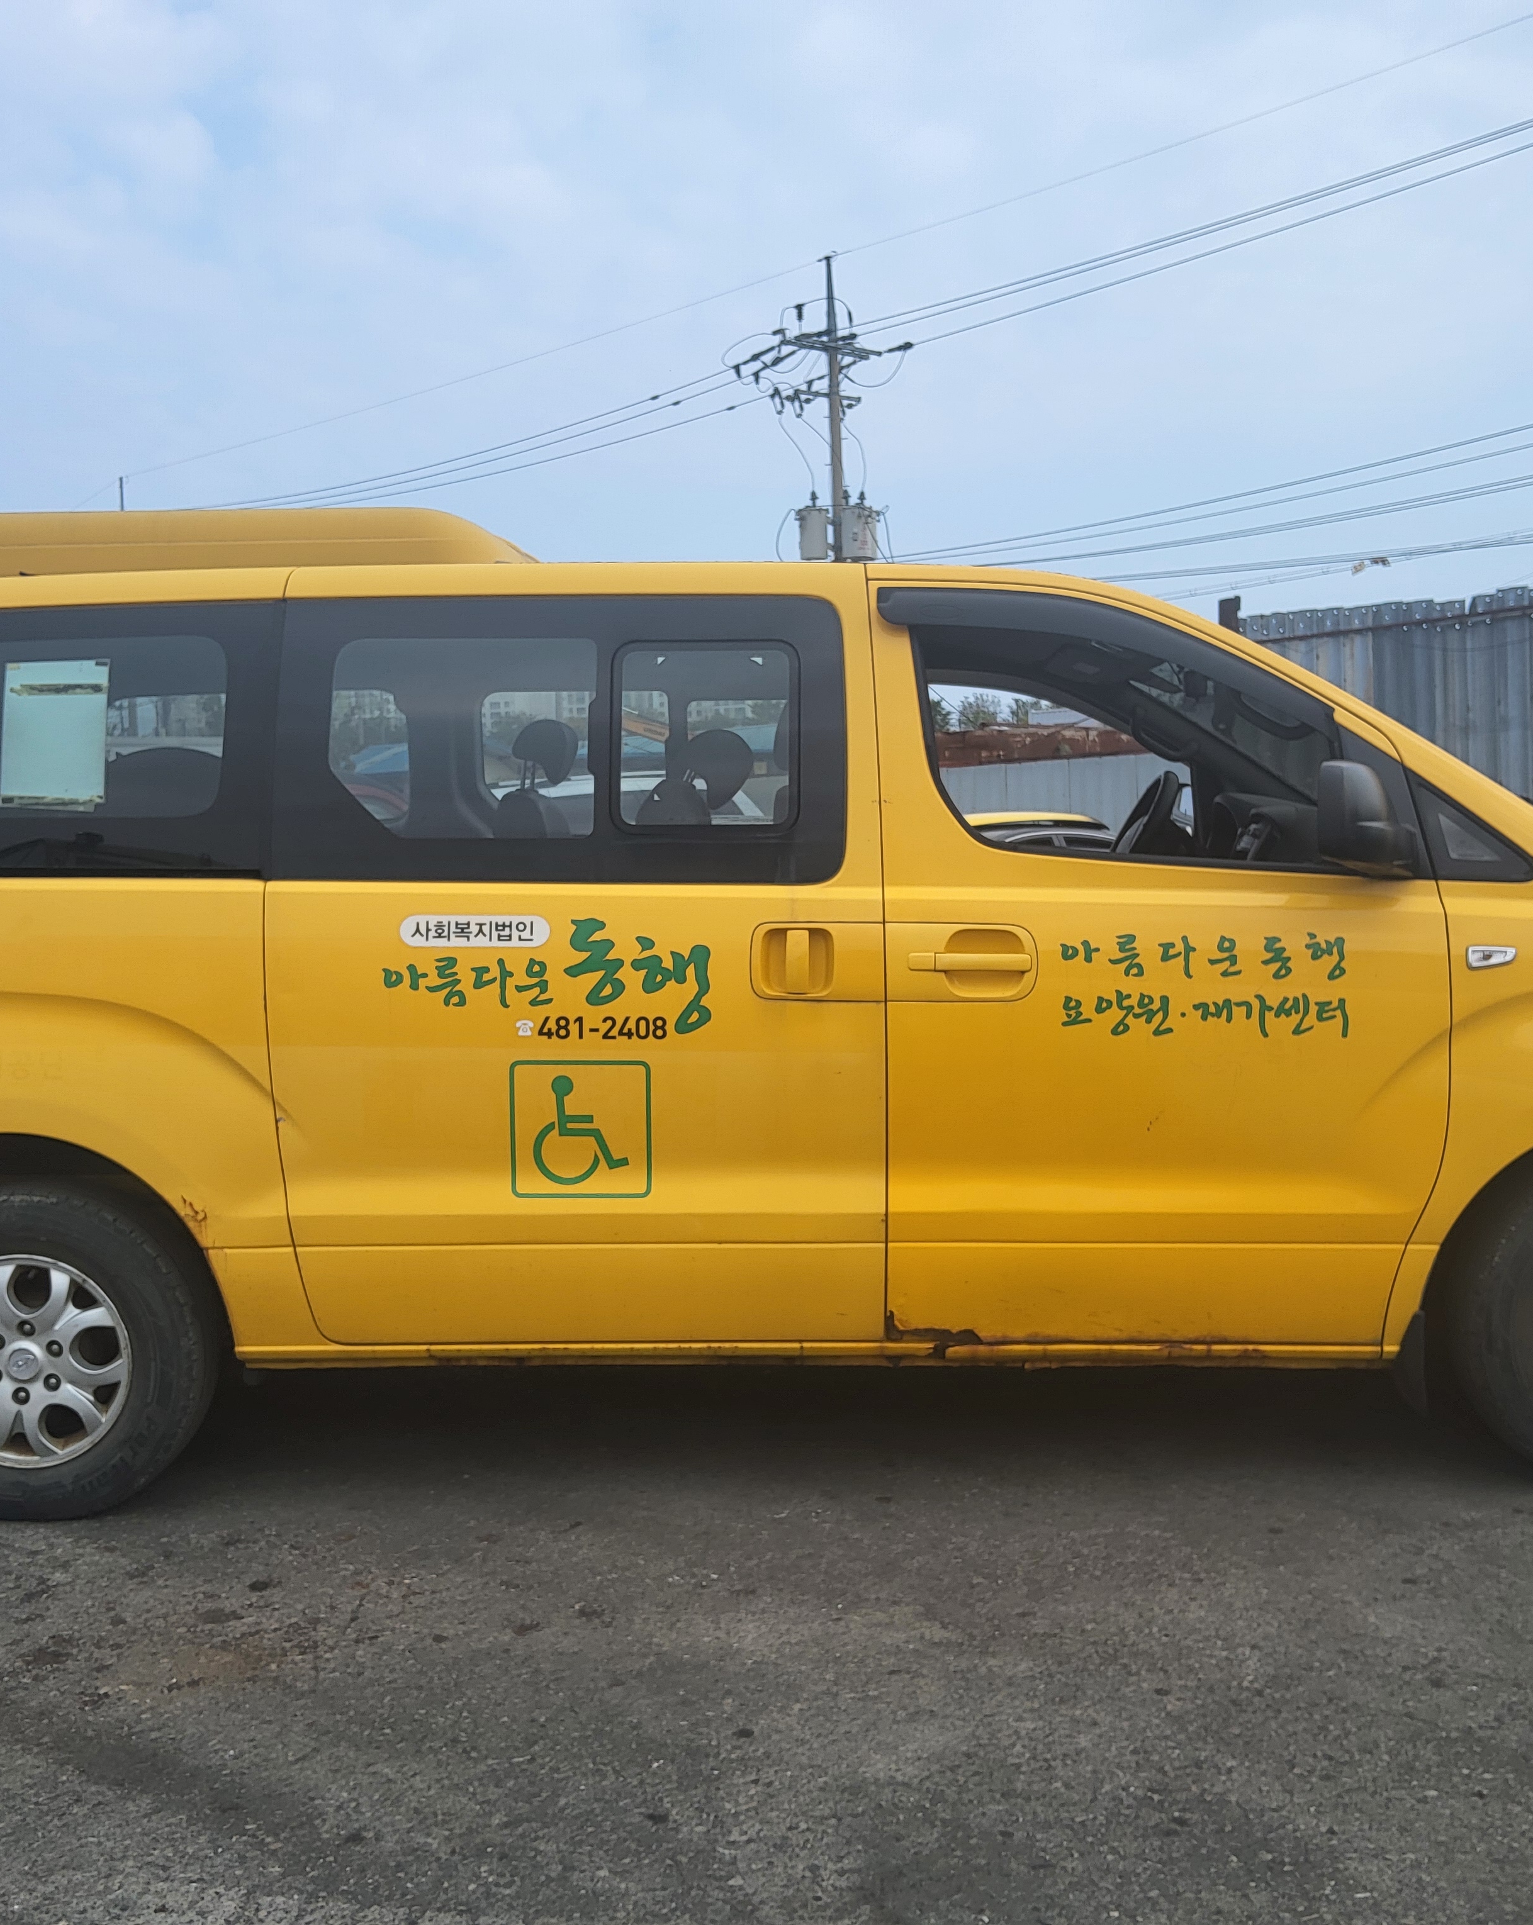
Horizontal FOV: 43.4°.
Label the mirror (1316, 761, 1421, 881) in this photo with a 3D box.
[{"bbox_3d":[1.131,-0.269,3.615,0.190,0.226,0.240,-1,4,3],"label":"mirror"}]

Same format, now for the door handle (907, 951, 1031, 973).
[{"bbox_3d":[0.390,0.001,3.710,0.236,0.040,0.050,-1,4,3],"label":"door handle"}]

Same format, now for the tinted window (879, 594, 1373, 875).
[{"bbox_3d":[0.712,-0.460,3.801,0.959,0.599,0.060,0,-11,1],"label":"tinted window"}]

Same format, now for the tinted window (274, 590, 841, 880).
[{"bbox_3d":[-0.416,-0.445,3.839,1.154,0.602,0.060,0,-11,3],"label":"tinted window"}]

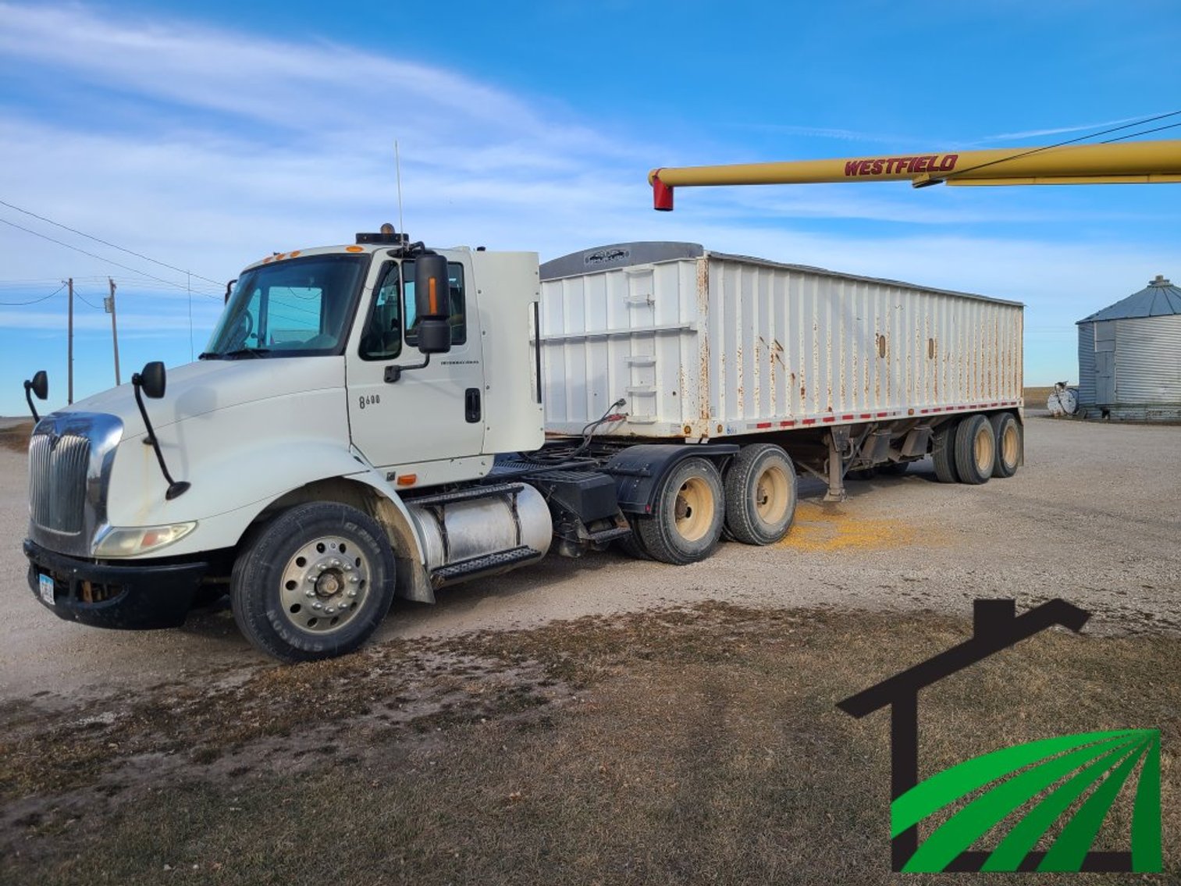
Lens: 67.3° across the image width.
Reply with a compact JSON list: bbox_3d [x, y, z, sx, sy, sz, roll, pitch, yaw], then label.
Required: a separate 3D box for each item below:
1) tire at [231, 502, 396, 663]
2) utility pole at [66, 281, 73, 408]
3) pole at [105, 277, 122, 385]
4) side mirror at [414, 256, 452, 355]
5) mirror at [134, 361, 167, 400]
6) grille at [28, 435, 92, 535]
[{"bbox_3d":[-1.691,0.866,5.507,0.990,0.990,0.285,-4,4,-44],"label":"tire"},{"bbox_3d":[-26.400,-4.050,45.000,0.270,8.500,0.270,0,3,-30],"label":"utility pole"},{"bbox_3d":[-27.300,-4.750,51.000,0.600,9.300,0.450,-4,3,-28],"label":"pole"},{"bbox_3d":[-1.032,-0.905,5.800,0.225,0.660,0.115,0,3,29],"label":"side mirror"},{"bbox_3d":[-2.386,-0.341,4.820,0.180,0.205,0.125,0,3,34],"label":"mirror"},{"bbox_3d":[-3.217,0.247,5.355,1.000,0.600,0.120,1,0,42],"label":"grille"}]

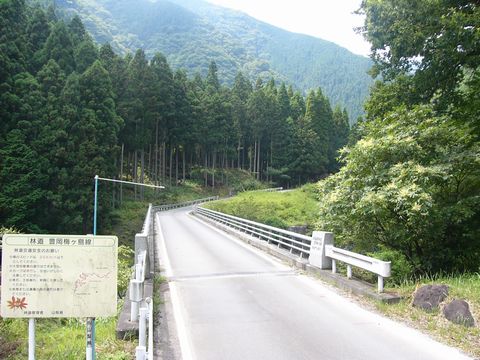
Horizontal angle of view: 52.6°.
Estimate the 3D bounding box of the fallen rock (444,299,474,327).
[{"bbox_3d":[4.140,2.510,9.220,0.550,0.400,0.460,-1,-2,24],"label":"fallen rock"}]

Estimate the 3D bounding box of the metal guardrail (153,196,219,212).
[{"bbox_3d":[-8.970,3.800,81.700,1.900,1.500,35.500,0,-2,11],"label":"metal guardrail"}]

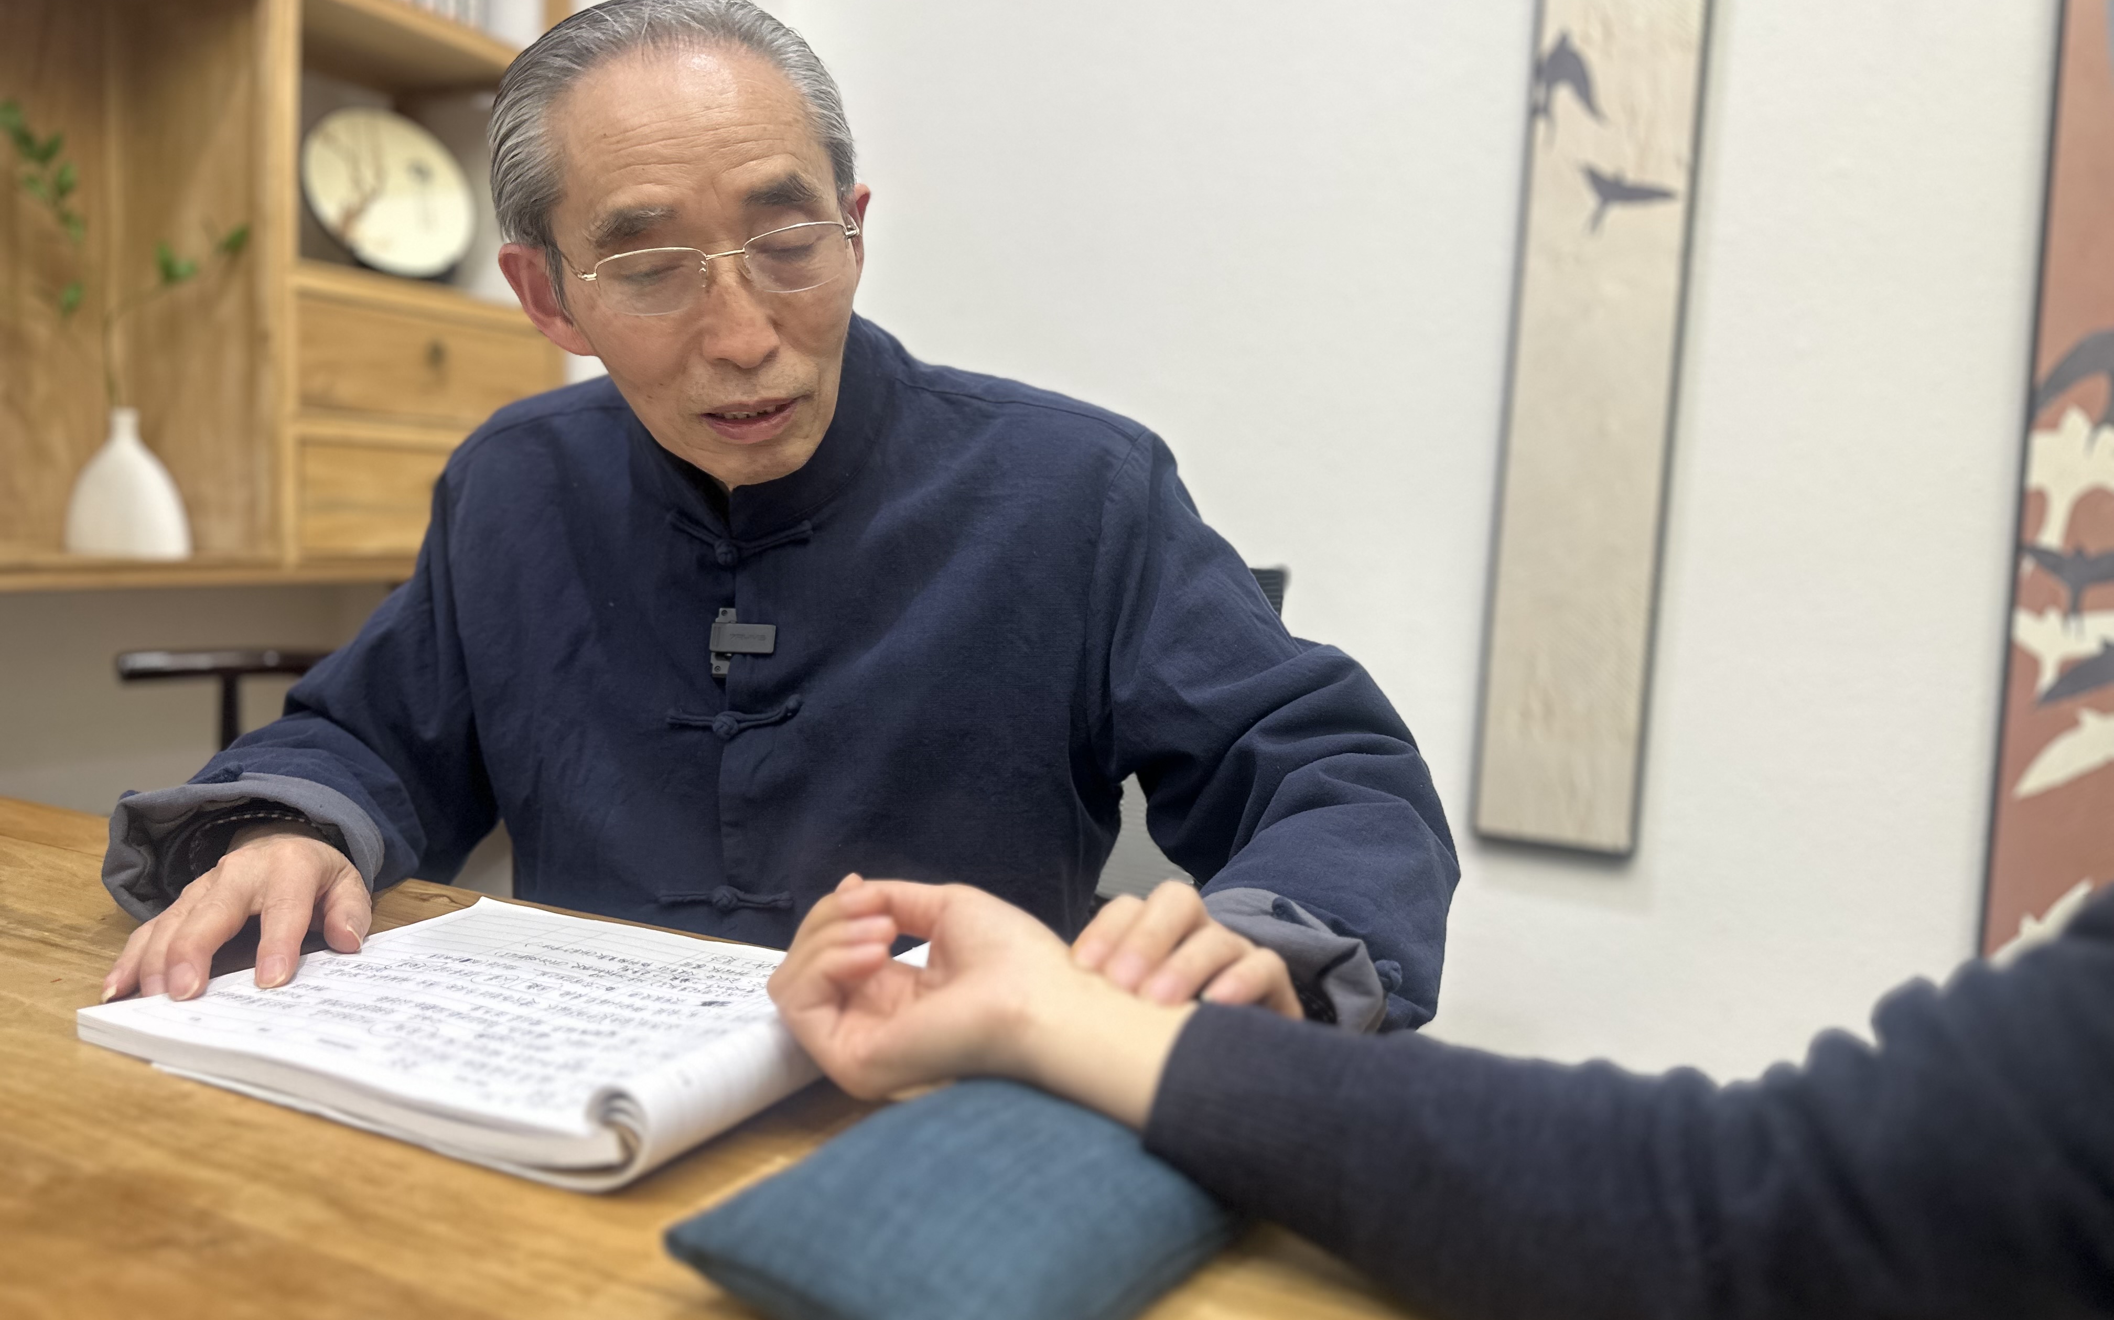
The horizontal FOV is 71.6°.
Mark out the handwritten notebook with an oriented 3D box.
[{"bbox_3d":[-0.249,0.158,0.687,0.305,0.036,0.229,5,6,25],"label":"handwritten notebook"}]

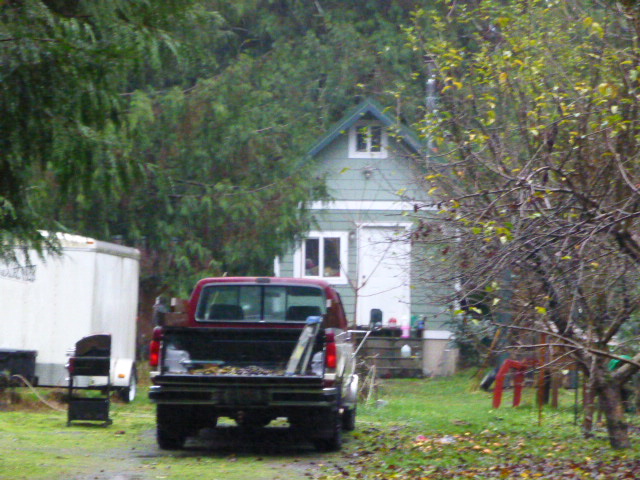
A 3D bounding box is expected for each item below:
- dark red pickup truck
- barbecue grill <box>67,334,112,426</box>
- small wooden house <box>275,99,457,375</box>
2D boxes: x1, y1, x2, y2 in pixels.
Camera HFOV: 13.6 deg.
[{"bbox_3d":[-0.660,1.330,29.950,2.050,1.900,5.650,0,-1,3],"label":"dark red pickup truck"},{"bbox_3d":[-2.930,1.775,34.100,0.600,1.140,0.950,0,-1,-7],"label":"barbecue grill"},{"bbox_3d":[0.980,0.000,54.800,3.900,5.350,5.500,0,-1,1],"label":"small wooden house"}]

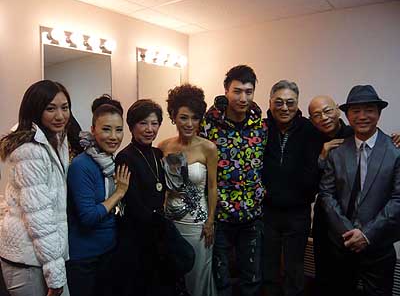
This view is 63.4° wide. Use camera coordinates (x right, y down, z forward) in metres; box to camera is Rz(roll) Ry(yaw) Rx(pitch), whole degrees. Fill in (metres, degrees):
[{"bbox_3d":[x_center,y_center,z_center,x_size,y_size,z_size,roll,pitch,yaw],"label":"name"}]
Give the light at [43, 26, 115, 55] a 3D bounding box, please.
[{"bbox_3d":[-0.965,-0.870,2.655,0.155,0.133,0.610,8,9,40],"label":"light"}]

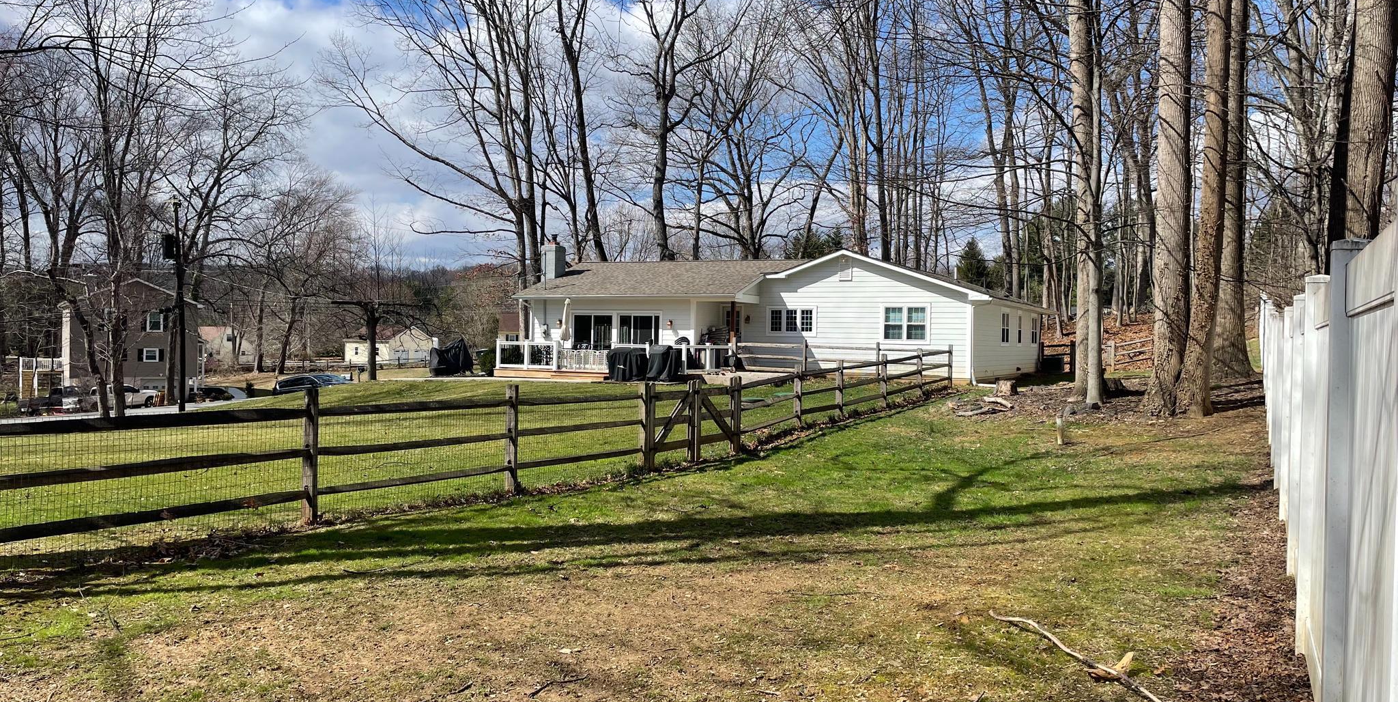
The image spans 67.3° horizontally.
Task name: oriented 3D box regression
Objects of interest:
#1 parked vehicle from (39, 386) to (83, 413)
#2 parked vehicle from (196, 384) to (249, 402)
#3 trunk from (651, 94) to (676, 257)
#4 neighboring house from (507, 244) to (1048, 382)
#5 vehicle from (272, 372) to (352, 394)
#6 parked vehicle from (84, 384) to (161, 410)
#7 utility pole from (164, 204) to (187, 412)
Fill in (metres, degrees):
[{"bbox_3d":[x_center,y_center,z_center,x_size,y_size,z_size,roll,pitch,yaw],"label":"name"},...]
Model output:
[{"bbox_3d":[-41.950,3.121,69.000,1.950,1.800,5.100,1,1,34],"label":"parked vehicle"},{"bbox_3d":[-35.414,3.224,78.000,4.600,1.550,1.850,1,0,2],"label":"parked vehicle"},{"bbox_3d":[-1.825,-6.182,54.000,1.000,14.202,0.900,1,0,0],"label":"trunk"},{"bbox_3d":[4.053,-1.401,41.595,16.500,4.750,15.000,1,1,27],"label":"neighboring house"},{"bbox_3d":[-20.959,2.050,57.000,4.700,1.600,1.850,1,1,21],"label":"vehicle"},{"bbox_3d":[-41.151,3.254,75.000,5.100,1.800,1.950,1,1,-19],"label":"parked vehicle"},{"bbox_3d":[-28.310,-2.256,57.000,0.600,11.319,0.900,1,0,0],"label":"utility pole"}]

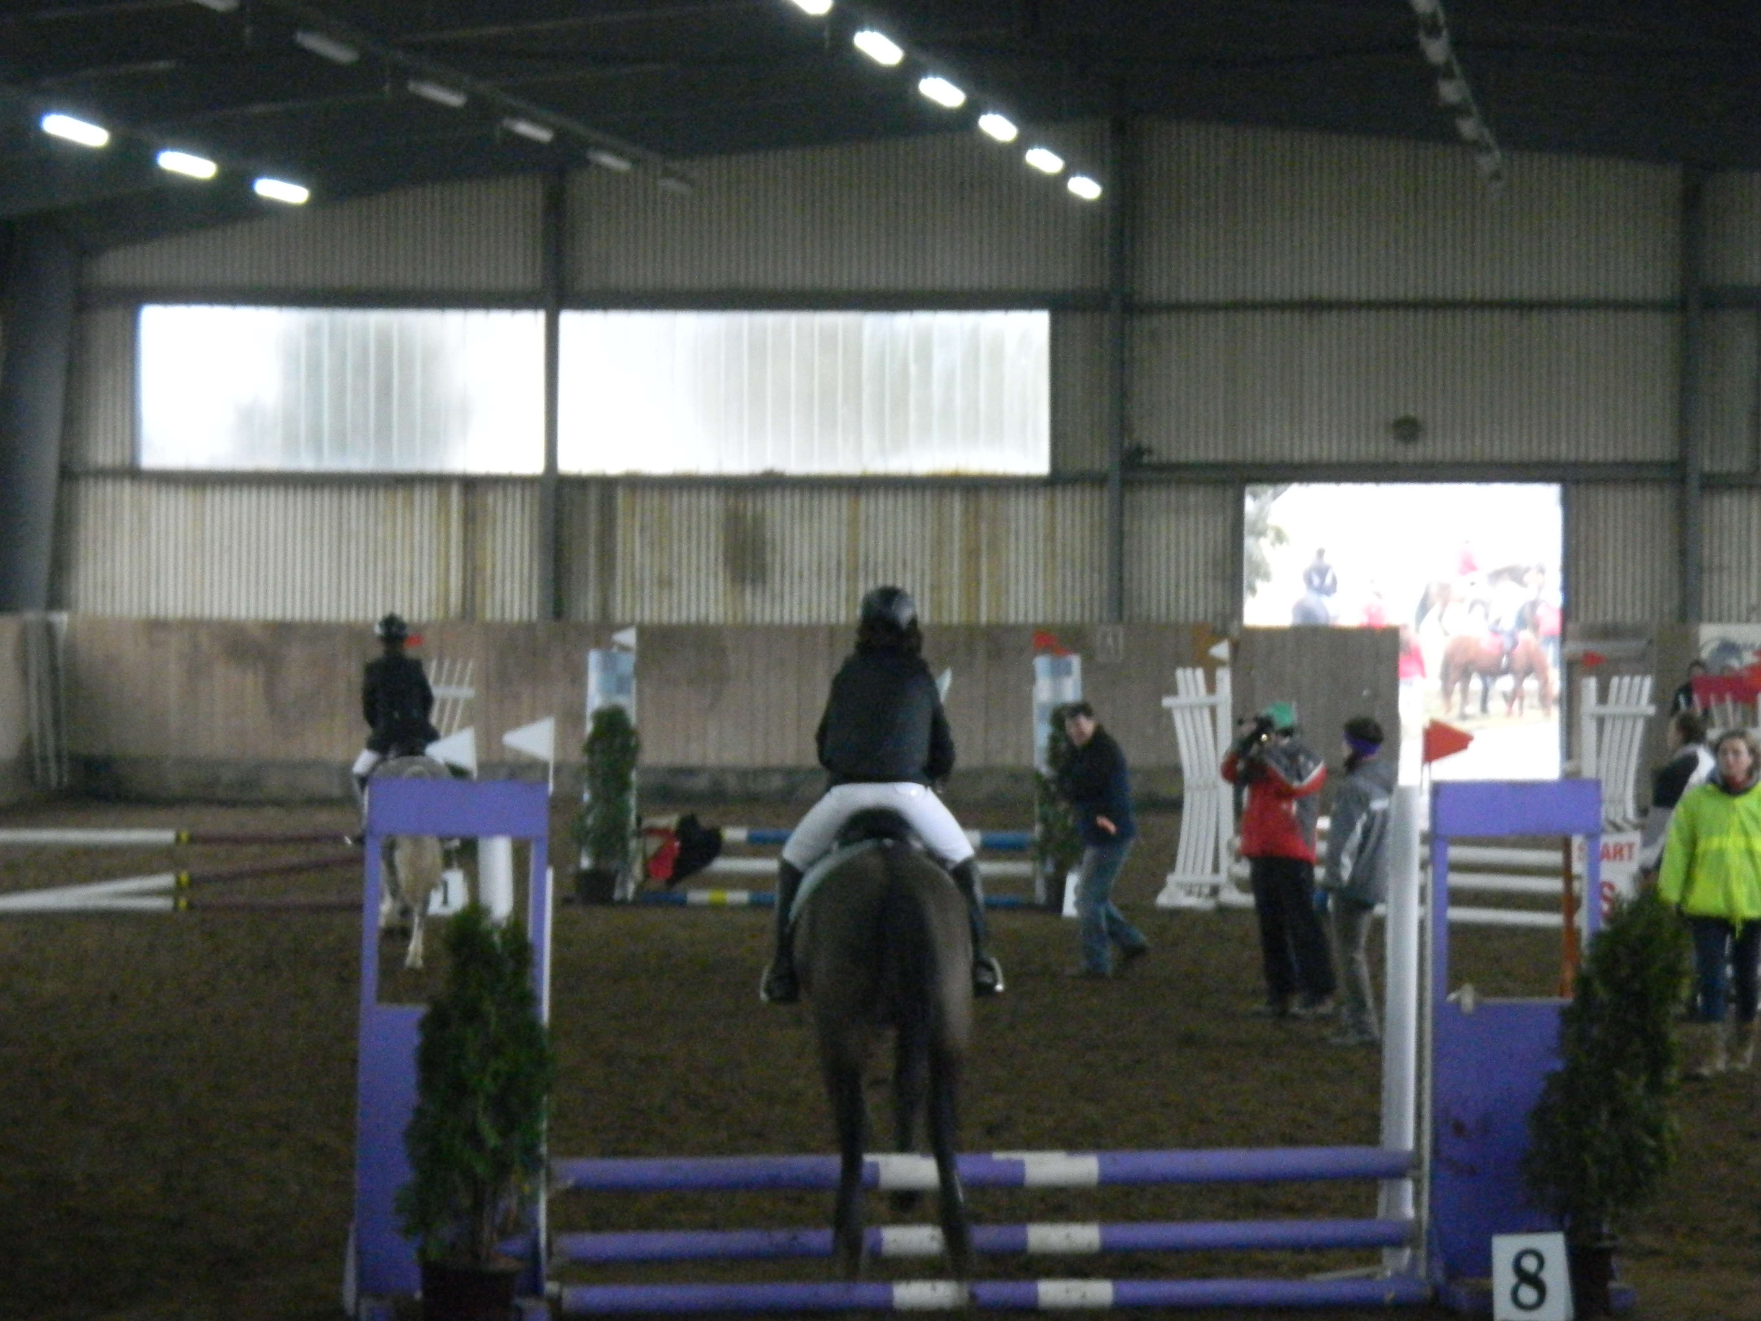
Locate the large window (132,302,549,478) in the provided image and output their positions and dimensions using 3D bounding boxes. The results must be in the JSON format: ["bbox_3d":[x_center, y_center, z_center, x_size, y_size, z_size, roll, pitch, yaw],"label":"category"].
[{"bbox_3d":[-5.716,-2.883,66.400,4.400,1.790,0.100,1,1,7],"label":"large window"}]

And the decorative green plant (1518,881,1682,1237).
[{"bbox_3d":[2.442,1.375,21.100,0.550,1.220,0.550,0,1,0],"label":"decorative green plant"}]

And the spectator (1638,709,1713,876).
[{"bbox_3d":[4.706,1.127,37.000,0.450,1.660,0.480,1,1,37],"label":"spectator"}]

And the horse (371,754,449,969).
[{"bbox_3d":[-3.035,1.145,39.500,0.540,1.500,2.000,0,1,-8],"label":"horse"}]

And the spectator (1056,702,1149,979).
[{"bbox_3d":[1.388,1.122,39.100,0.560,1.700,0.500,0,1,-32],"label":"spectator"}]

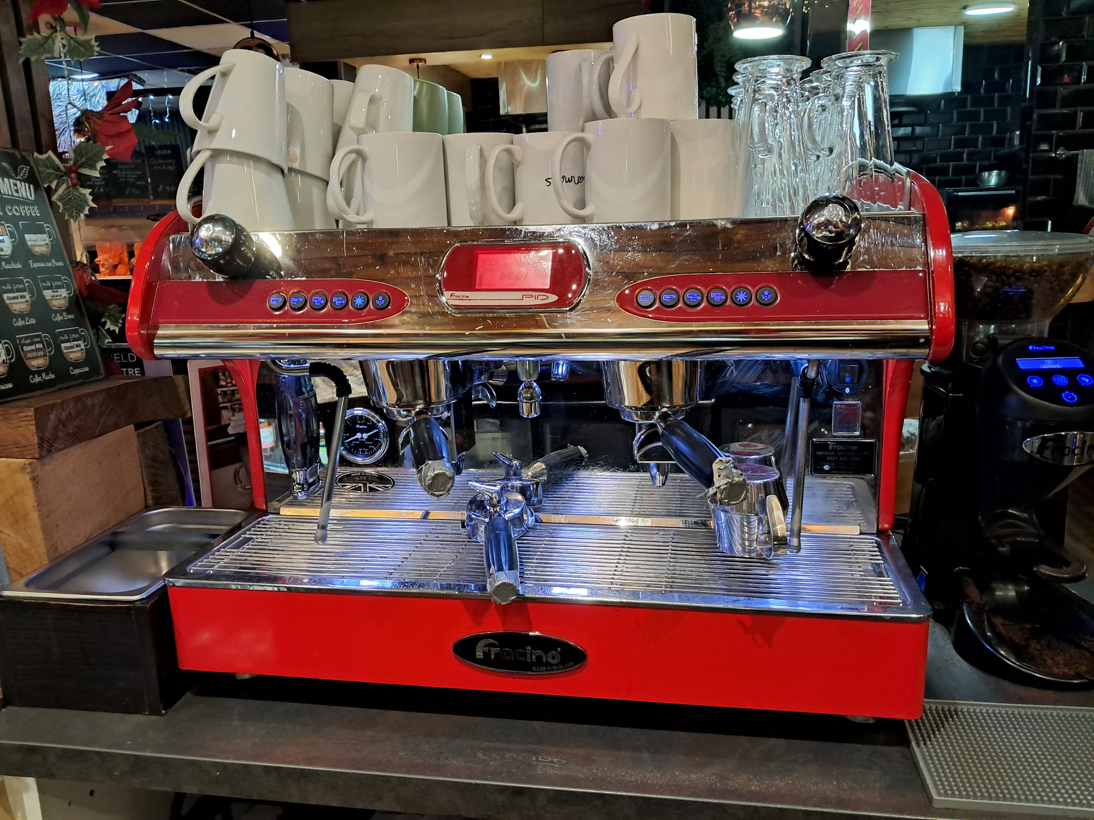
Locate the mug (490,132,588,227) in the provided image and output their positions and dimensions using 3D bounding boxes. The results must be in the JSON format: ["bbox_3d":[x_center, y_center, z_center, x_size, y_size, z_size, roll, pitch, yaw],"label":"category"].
[{"bbox_3d":[-0.009,-0.241,0.897,0.116,0.095,0.082,-6,14,-19],"label":"mug"}]

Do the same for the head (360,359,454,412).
[{"bbox_3d":[-0.134,-0.039,0.843,0.091,0.066,0.093,1,13,10],"label":"head"}]

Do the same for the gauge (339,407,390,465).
[{"bbox_3d":[-0.211,0.030,0.981,0.066,0.067,0.025,1,13,10],"label":"gauge"}]

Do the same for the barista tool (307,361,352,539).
[{"bbox_3d":[-0.224,0.047,0.885,0.044,0.195,0.046,1,13,10],"label":"barista tool"}]

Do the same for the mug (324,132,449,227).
[{"bbox_3d":[-0.160,-0.227,0.857,0.116,0.095,0.082,-8,14,-26],"label":"mug"}]

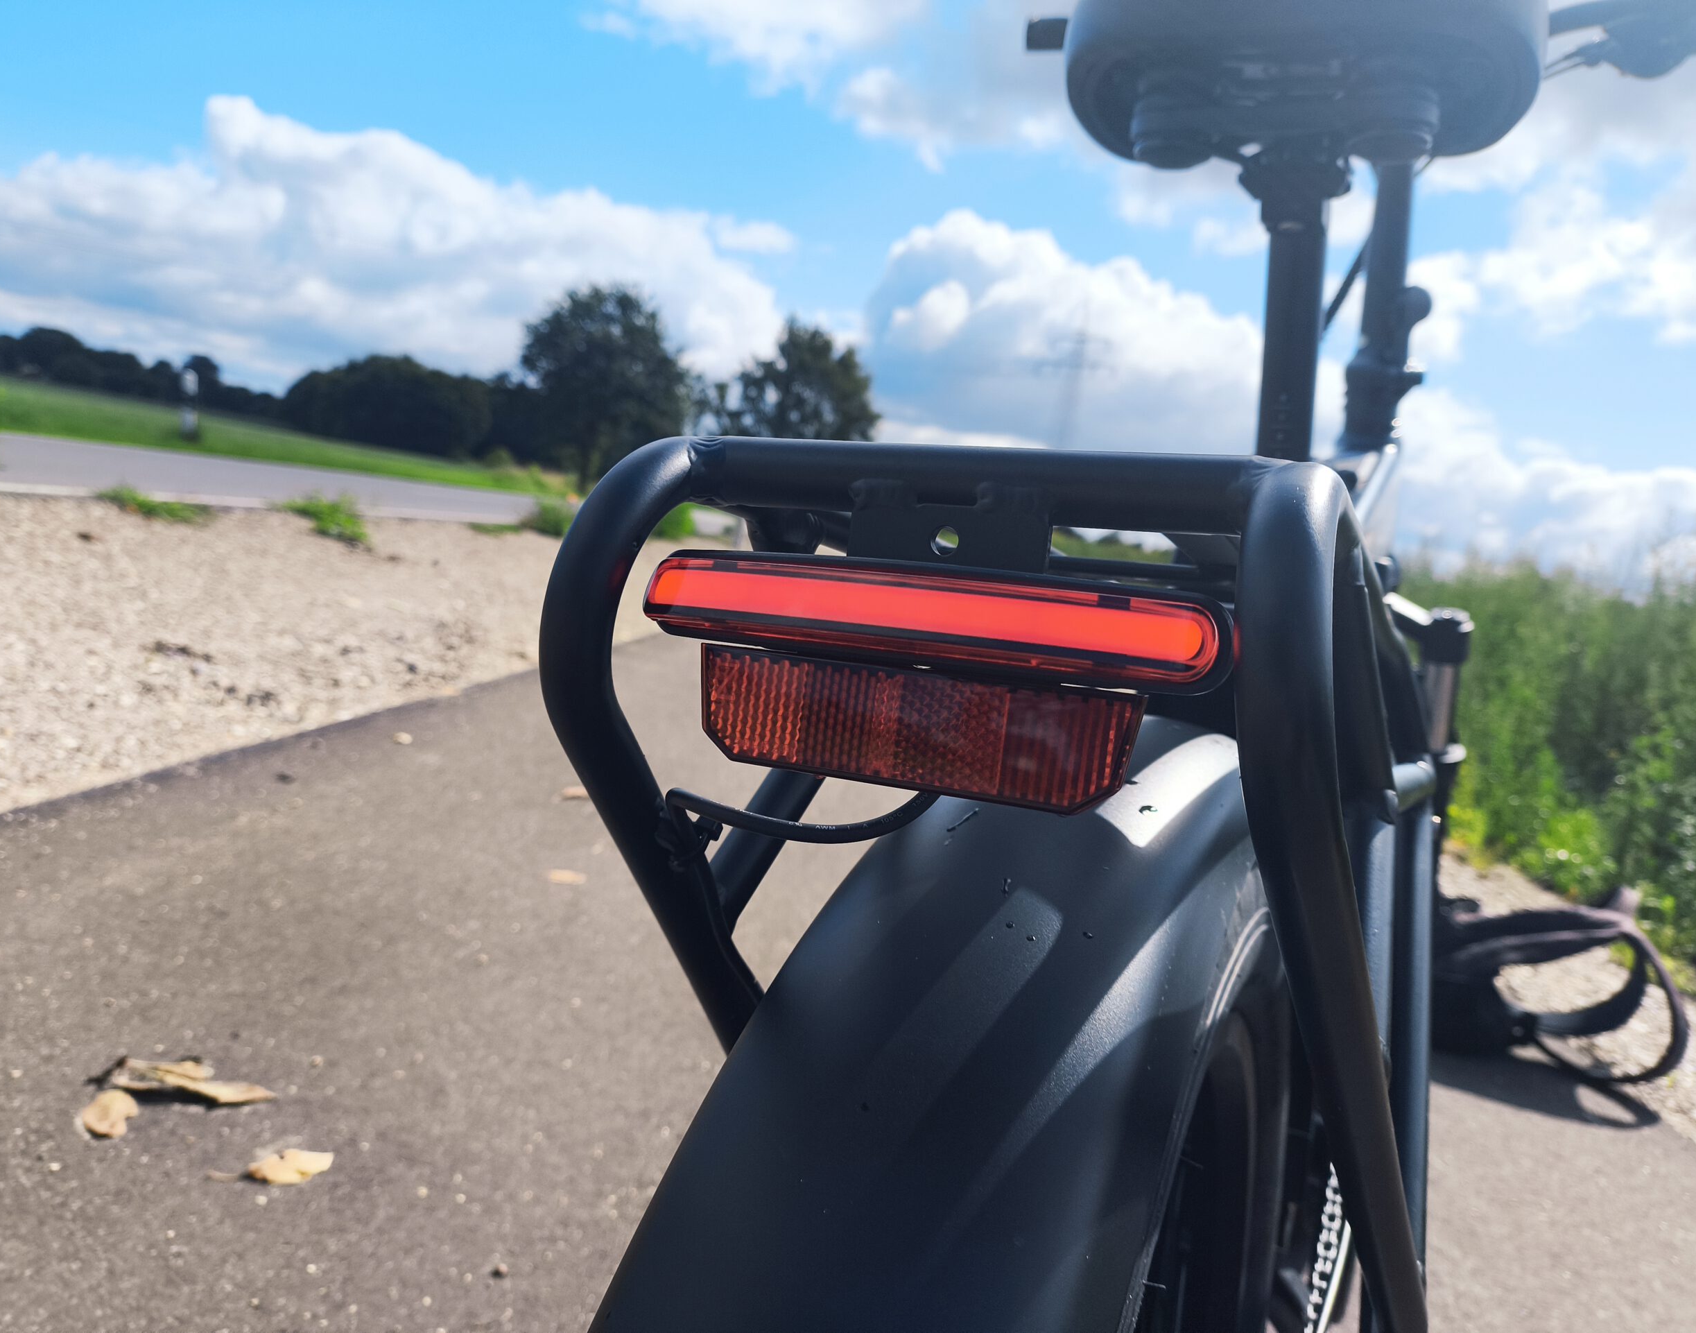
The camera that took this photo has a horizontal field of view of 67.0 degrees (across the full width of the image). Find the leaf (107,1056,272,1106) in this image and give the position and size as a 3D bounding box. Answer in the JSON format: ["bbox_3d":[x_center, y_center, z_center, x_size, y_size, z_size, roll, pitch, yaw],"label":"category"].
[{"bbox_3d":[-0.615,0.388,1.201,0.148,0.024,0.056,8,7,-12],"label":"leaf"}]

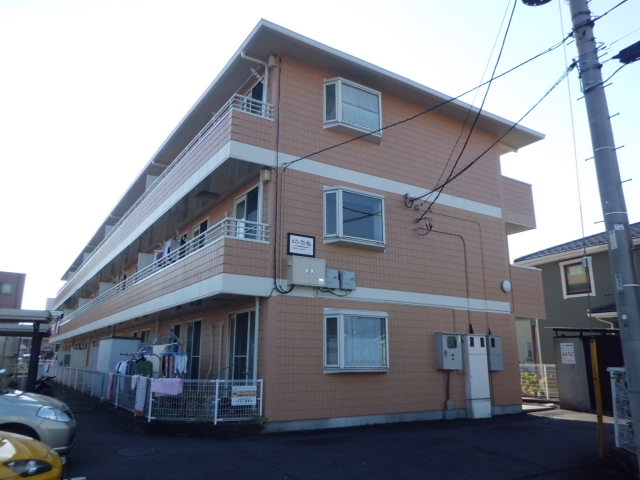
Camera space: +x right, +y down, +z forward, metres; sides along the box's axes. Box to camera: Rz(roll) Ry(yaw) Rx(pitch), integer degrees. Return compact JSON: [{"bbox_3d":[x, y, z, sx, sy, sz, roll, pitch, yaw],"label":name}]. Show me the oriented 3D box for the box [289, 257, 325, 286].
[{"bbox_3d":[-0.273,0.712,10.436,0.824,0.606,0.210,9,-16,-32],"label":"box"}]

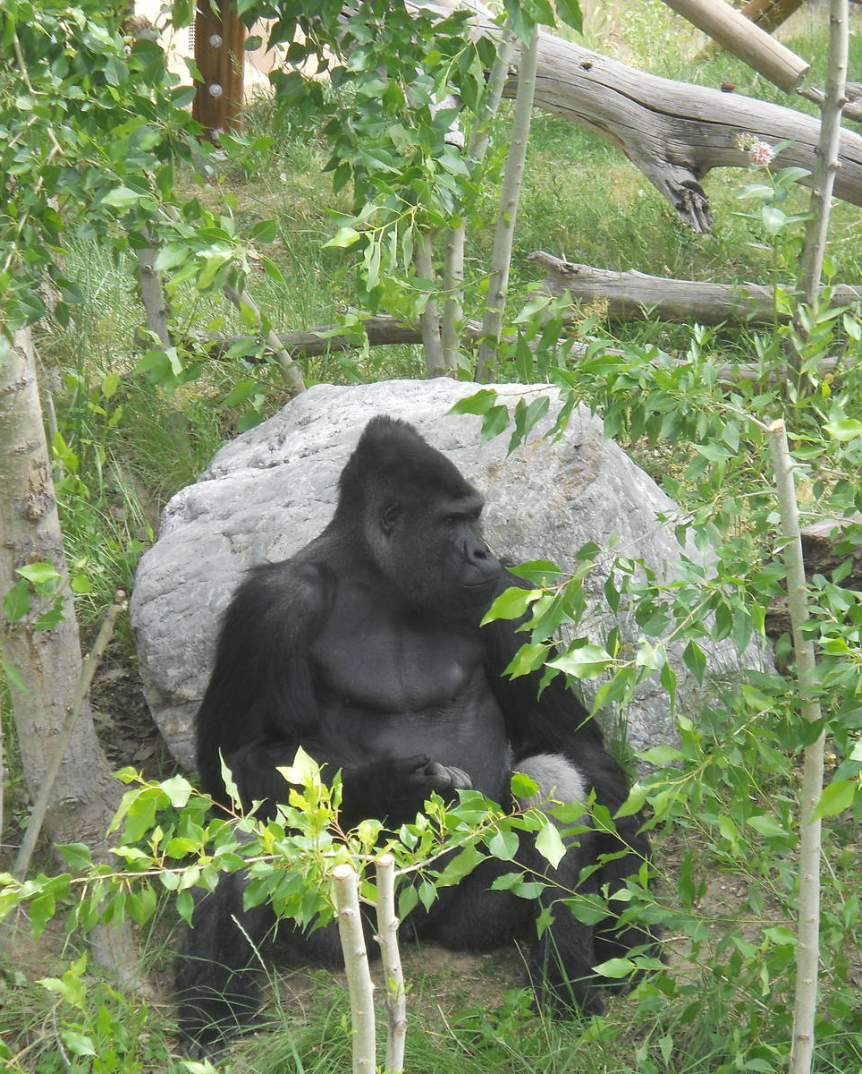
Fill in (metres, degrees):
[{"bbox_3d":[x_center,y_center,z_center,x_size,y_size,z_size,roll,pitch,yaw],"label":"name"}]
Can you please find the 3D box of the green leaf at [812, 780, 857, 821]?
[{"bbox_3d":[0.718,0.467,6.116,0.055,0.090,0.025,42,12,-2],"label":"green leaf"}]

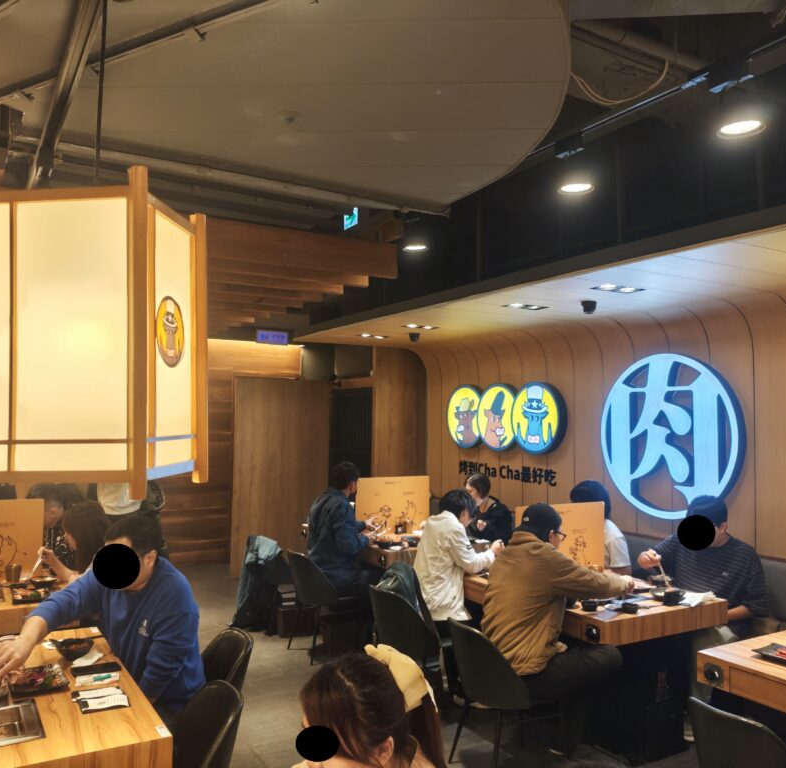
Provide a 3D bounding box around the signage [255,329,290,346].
[{"bbox_3d":[-1.200,-0.456,6.991,0.340,0.170,0.060,3,-4,-31],"label":"signage"}]

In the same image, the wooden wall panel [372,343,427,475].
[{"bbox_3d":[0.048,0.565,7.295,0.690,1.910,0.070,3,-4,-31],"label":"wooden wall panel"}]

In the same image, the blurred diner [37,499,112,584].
[{"bbox_3d":[-1.725,1.252,3.928,0.560,1.220,0.500,3,-4,-31],"label":"blurred diner"}]

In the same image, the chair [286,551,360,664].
[{"bbox_3d":[-0.495,1.562,5.160,0.540,0.770,0.500,3,-4,-31],"label":"chair"}]

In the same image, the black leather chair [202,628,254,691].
[{"bbox_3d":[-0.911,1.433,2.903,0.550,0.770,0.500,3,-4,-31],"label":"black leather chair"}]

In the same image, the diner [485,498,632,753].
[{"bbox_3d":[0.781,1.233,3.562,0.850,1.290,0.540,3,-4,-31],"label":"diner"}]

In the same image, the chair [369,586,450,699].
[{"bbox_3d":[0.193,1.503,3.895,0.550,0.770,0.500,3,-4,-31],"label":"chair"}]

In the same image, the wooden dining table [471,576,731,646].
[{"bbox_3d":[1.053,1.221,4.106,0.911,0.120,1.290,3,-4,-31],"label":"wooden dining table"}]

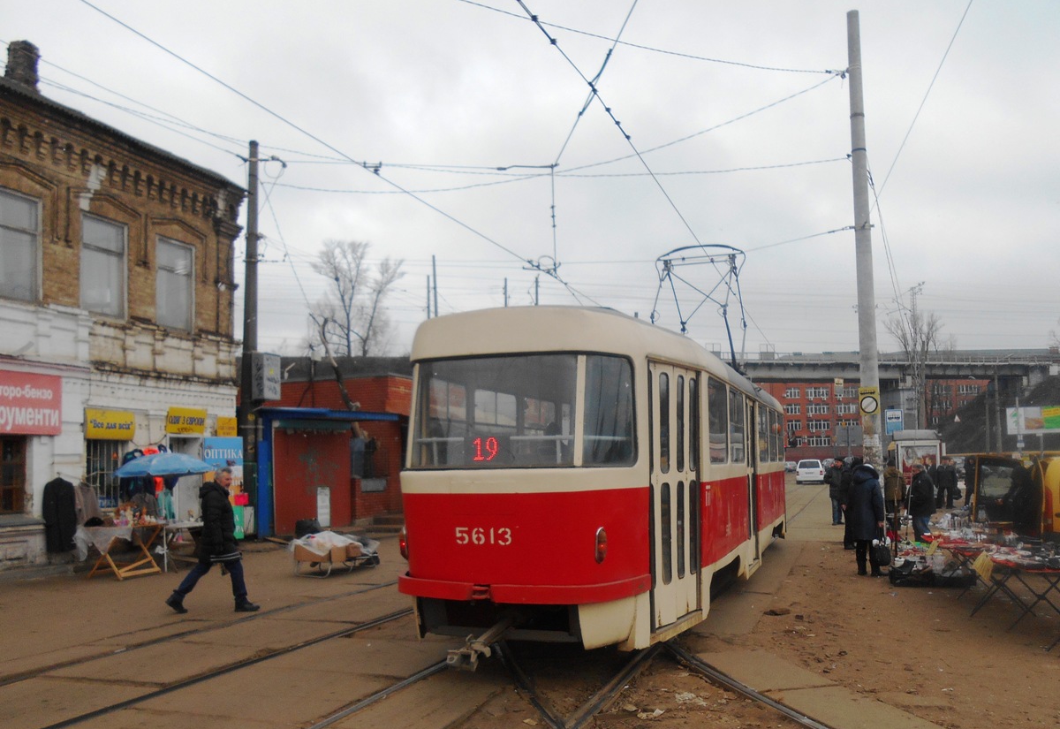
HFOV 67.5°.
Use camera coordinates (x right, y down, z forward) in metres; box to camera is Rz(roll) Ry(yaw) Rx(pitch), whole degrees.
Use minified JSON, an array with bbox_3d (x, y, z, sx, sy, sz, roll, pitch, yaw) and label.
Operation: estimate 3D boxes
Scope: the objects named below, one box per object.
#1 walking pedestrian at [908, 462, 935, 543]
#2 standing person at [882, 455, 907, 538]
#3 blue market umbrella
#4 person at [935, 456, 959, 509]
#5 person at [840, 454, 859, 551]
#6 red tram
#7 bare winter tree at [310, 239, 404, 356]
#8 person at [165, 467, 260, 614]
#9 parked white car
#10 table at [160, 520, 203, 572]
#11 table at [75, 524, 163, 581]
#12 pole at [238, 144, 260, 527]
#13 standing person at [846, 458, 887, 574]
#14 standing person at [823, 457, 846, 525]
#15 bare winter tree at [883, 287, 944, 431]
[{"bbox_3d":[7.509,2.636,15.201,0.460,1.640,0.500,2,-7,-21],"label":"walking pedestrian"},{"bbox_3d":[8.197,2.971,18.004,0.580,1.718,0.420,-4,-8,24],"label":"standing person"},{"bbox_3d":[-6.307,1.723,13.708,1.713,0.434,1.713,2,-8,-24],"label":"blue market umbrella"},{"bbox_3d":[13.960,3.986,26.751,0.660,1.735,0.420,-5,-8,27],"label":"person"},{"bbox_3d":[6.061,2.585,14.905,0.520,1.710,0.420,-5,-8,33],"label":"person"},{"bbox_3d":[2.296,1.652,12.202,2.500,3.050,14.000,-4,-8,22],"label":"red tram"},{"bbox_3d":[-17.927,-6.569,82.000,9.800,13.000,9.000,0,-6,0],"label":"bare winter tree"},{"bbox_3d":[-3.700,2.021,9.302,0.950,1.660,0.530,0,-6,-3],"label":"person"},{"bbox_3d":[19.006,7.299,53.652,1.760,1.570,4.300,-3,-7,20],"label":"parked white car"},{"bbox_3d":[-5.824,3.010,13.244,0.620,0.730,1.050,-3,-7,19],"label":"table"},{"bbox_3d":[-6.304,2.904,12.466,0.780,0.760,1.020,-2,-7,17],"label":"table"},{"bbox_3d":[-7.562,-0.899,21.599,0.360,10.875,0.360,1,-8,-19],"label":"pole"},{"bbox_3d":[4.937,2.230,11.600,0.560,1.630,0.440,-5,-8,33],"label":"standing person"},{"bbox_3d":[8.107,3.365,21.212,0.600,1.759,0.420,-5,-8,26],"label":"standing person"},{"bbox_3d":[28.135,1.901,58.788,5.200,13.554,5.200,-5,-8,25],"label":"bare winter tree"}]

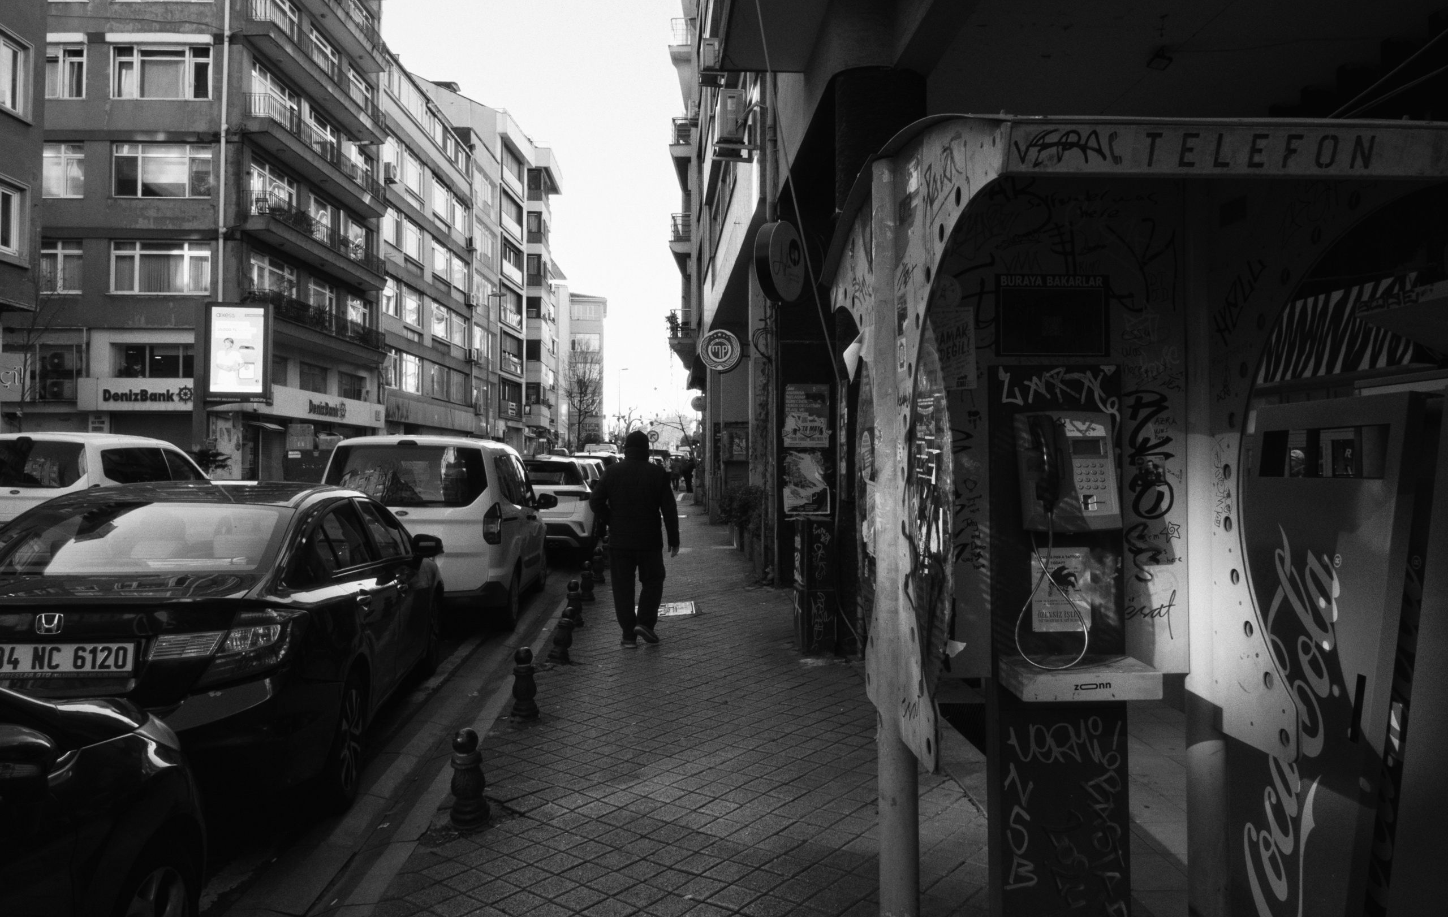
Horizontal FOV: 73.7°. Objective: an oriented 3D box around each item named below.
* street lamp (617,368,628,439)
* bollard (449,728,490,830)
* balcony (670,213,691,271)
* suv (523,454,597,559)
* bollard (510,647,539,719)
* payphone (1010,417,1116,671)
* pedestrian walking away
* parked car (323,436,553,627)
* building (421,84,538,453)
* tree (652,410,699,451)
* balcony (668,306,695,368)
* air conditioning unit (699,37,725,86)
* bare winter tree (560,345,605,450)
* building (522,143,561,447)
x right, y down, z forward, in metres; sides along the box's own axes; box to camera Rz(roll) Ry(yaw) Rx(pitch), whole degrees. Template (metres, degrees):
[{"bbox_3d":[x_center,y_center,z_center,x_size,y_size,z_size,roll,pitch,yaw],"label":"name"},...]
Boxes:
[{"bbox_3d":[-8.700,-2.930,84.000,0.950,9.700,0.350,0,-1,0],"label":"street lamp"},{"bbox_3d":[-1.075,1.333,4.060,0.163,0.400,0.163,0,-1,0],"label":"bollard"},{"bbox_3d":[-1.200,-6.780,31.200,0.750,1.170,4.200,0,-1,2],"label":"balcony"},{"bbox_3d":[-2.970,0.730,16.500,1.840,1.610,4.420,0,-1,-3],"label":"suv"},{"bbox_3d":[-1.180,1.317,5.720,0.160,0.400,0.160,0,-1,0],"label":"bollard"},{"bbox_3d":[0.830,0.190,2.340,0.225,0.610,0.160,0,-1,-2],"label":"payphone"},{"bbox_3d":[-0.720,0.652,7.780,0.700,1.720,0.520,0,-1,-3],"label":"pedestrian walking away"},{"bbox_3d":[-2.850,0.680,9.970,1.820,1.760,4.160,0,0,-5],"label":"parked car"},{"bbox_3d":[-18.700,-10.700,62.500,11.000,24.800,9.000,0,-1,1],"label":"building"},{"bbox_3d":[-2.500,-0.600,50.000,2.500,4.100,2.400,0,-1,3],"label":"tree"},{"bbox_3d":[-1.180,-4.090,32.400,0.850,1.120,4.800,0,-1,3],"label":"balcony"},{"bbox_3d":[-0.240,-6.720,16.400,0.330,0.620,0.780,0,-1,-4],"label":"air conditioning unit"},{"bbox_3d":[-9.880,-3.150,68.000,2.900,9.800,2.900,0,-1,0],"label":"bare winter tree"},{"bbox_3d":[-18.400,-9.600,69.700,12.500,23.000,11.000,0,-1,-5],"label":"building"}]

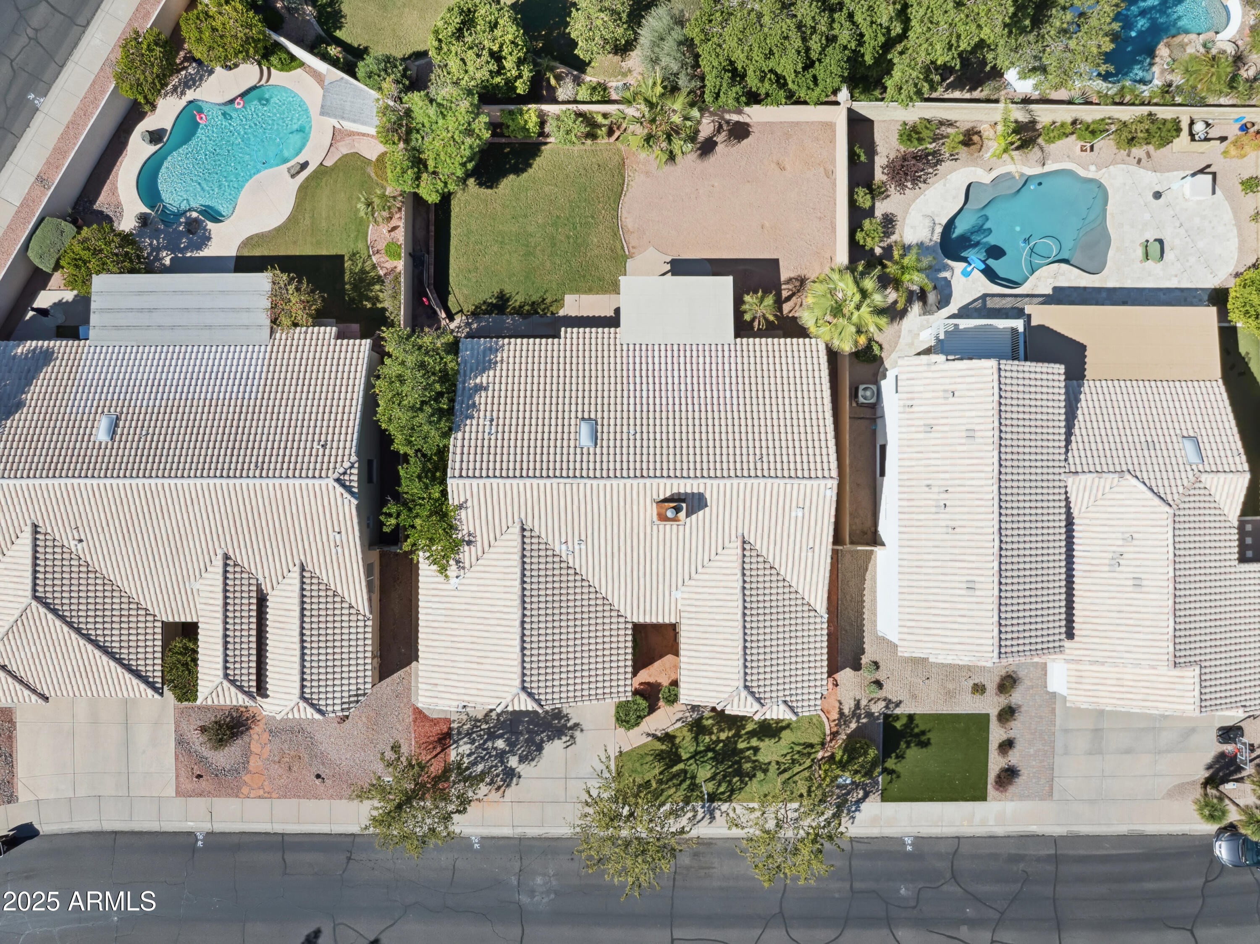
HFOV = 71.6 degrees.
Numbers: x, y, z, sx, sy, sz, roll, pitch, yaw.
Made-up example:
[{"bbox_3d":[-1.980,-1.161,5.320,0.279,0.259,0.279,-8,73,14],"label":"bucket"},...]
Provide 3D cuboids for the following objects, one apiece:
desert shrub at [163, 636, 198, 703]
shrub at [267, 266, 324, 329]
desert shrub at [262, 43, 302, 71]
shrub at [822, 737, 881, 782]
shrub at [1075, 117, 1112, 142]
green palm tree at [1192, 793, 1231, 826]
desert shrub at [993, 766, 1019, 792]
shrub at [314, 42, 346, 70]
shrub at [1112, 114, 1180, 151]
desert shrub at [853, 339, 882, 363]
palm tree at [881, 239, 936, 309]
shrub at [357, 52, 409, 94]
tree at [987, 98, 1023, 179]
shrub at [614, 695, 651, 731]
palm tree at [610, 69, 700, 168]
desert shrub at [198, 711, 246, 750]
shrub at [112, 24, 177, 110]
[{"bbox_3d":[-21.859,9.717,43.000,2.040,2.000,3.269,0,90,0],"label":"desert shrub"},{"bbox_3d":[-15.950,-8.250,42.400,2.600,3.200,2.900,0,90,0],"label":"shrub"},{"bbox_3d":[-17.393,-20.651,43.450,2.061,1.100,1.478,0,90,0],"label":"desert shrub"},{"bbox_3d":[11.010,14.330,43.600,2.750,1.900,2.150,0,90,0],"label":"shrub"},{"bbox_3d":[23.390,-17.260,44.050,1.700,1.150,1.250,0,90,0],"label":"shrub"},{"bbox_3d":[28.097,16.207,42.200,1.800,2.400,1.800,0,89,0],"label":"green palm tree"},{"bbox_3d":[18.752,15.376,43.700,1.155,0.600,1.314,0,90,0],"label":"desert shrub"},{"bbox_3d":[-14.750,-20.400,43.250,1.600,1.450,1.200,0,90,0],"label":"shrub"},{"bbox_3d":[25.900,-17.040,43.800,3.200,1.600,1.750,0,90,0],"label":"shrub"},{"bbox_3d":[11.990,-6.160,44.050,1.400,1.150,1.300,0,90,0],"label":"desert shrub"},{"bbox_3d":[13.580,-9.610,43.200,2.600,2.700,3.200,0,90,0],"label":"palm tree"},{"bbox_3d":[-12.000,-19.350,42.850,2.350,2.300,2.000,0,90,0],"label":"shrub"},{"bbox_3d":[18.150,-16.120,43.200,1.800,2.800,3.500,0,90,0],"label":"tree"},{"bbox_3d":[0.134,11.951,43.350,1.736,1.300,1.723,0,90,0],"label":"shrub"},{"bbox_3d":[1.238,-16.694,42.000,4.352,4.000,4.450,0,90,0],"label":"palm tree"},{"bbox_3d":[-20.510,13.020,43.950,2.200,1.300,1.850,0,90,0],"label":"desert shrub"},{"bbox_3d":[-23.612,-19.628,42.600,2.709,2.800,3.977,0,90,0],"label":"shrub"}]

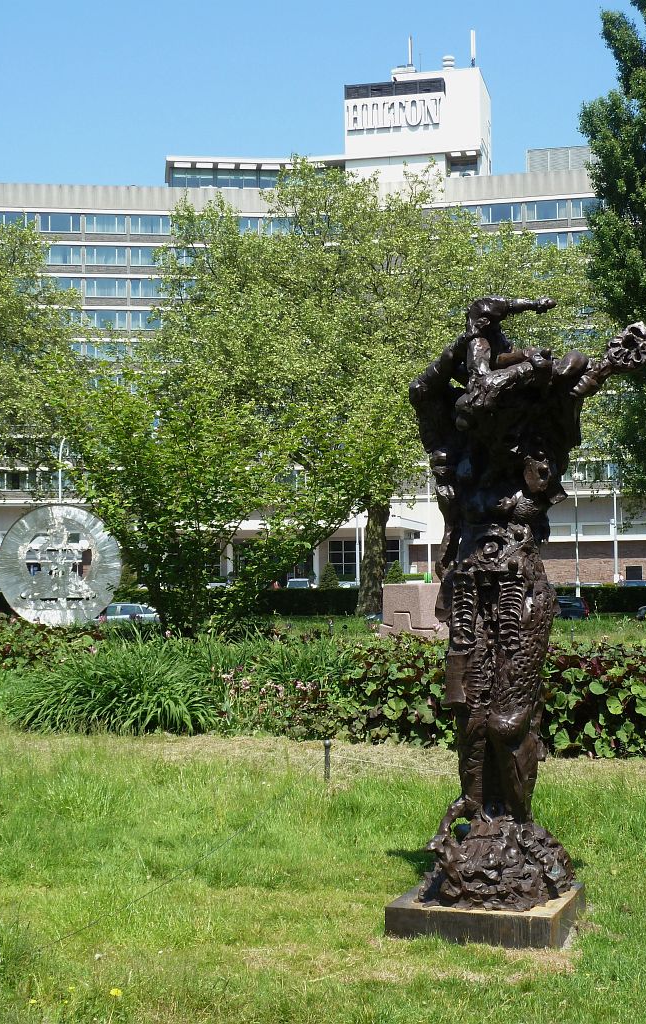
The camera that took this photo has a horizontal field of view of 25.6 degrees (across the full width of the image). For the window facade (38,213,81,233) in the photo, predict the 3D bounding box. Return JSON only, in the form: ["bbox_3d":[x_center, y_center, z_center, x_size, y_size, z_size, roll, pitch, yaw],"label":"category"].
[{"bbox_3d":[-23.026,-25.397,124.671,3.690,1.730,0.200,0,-3,-7],"label":"window facade"}]

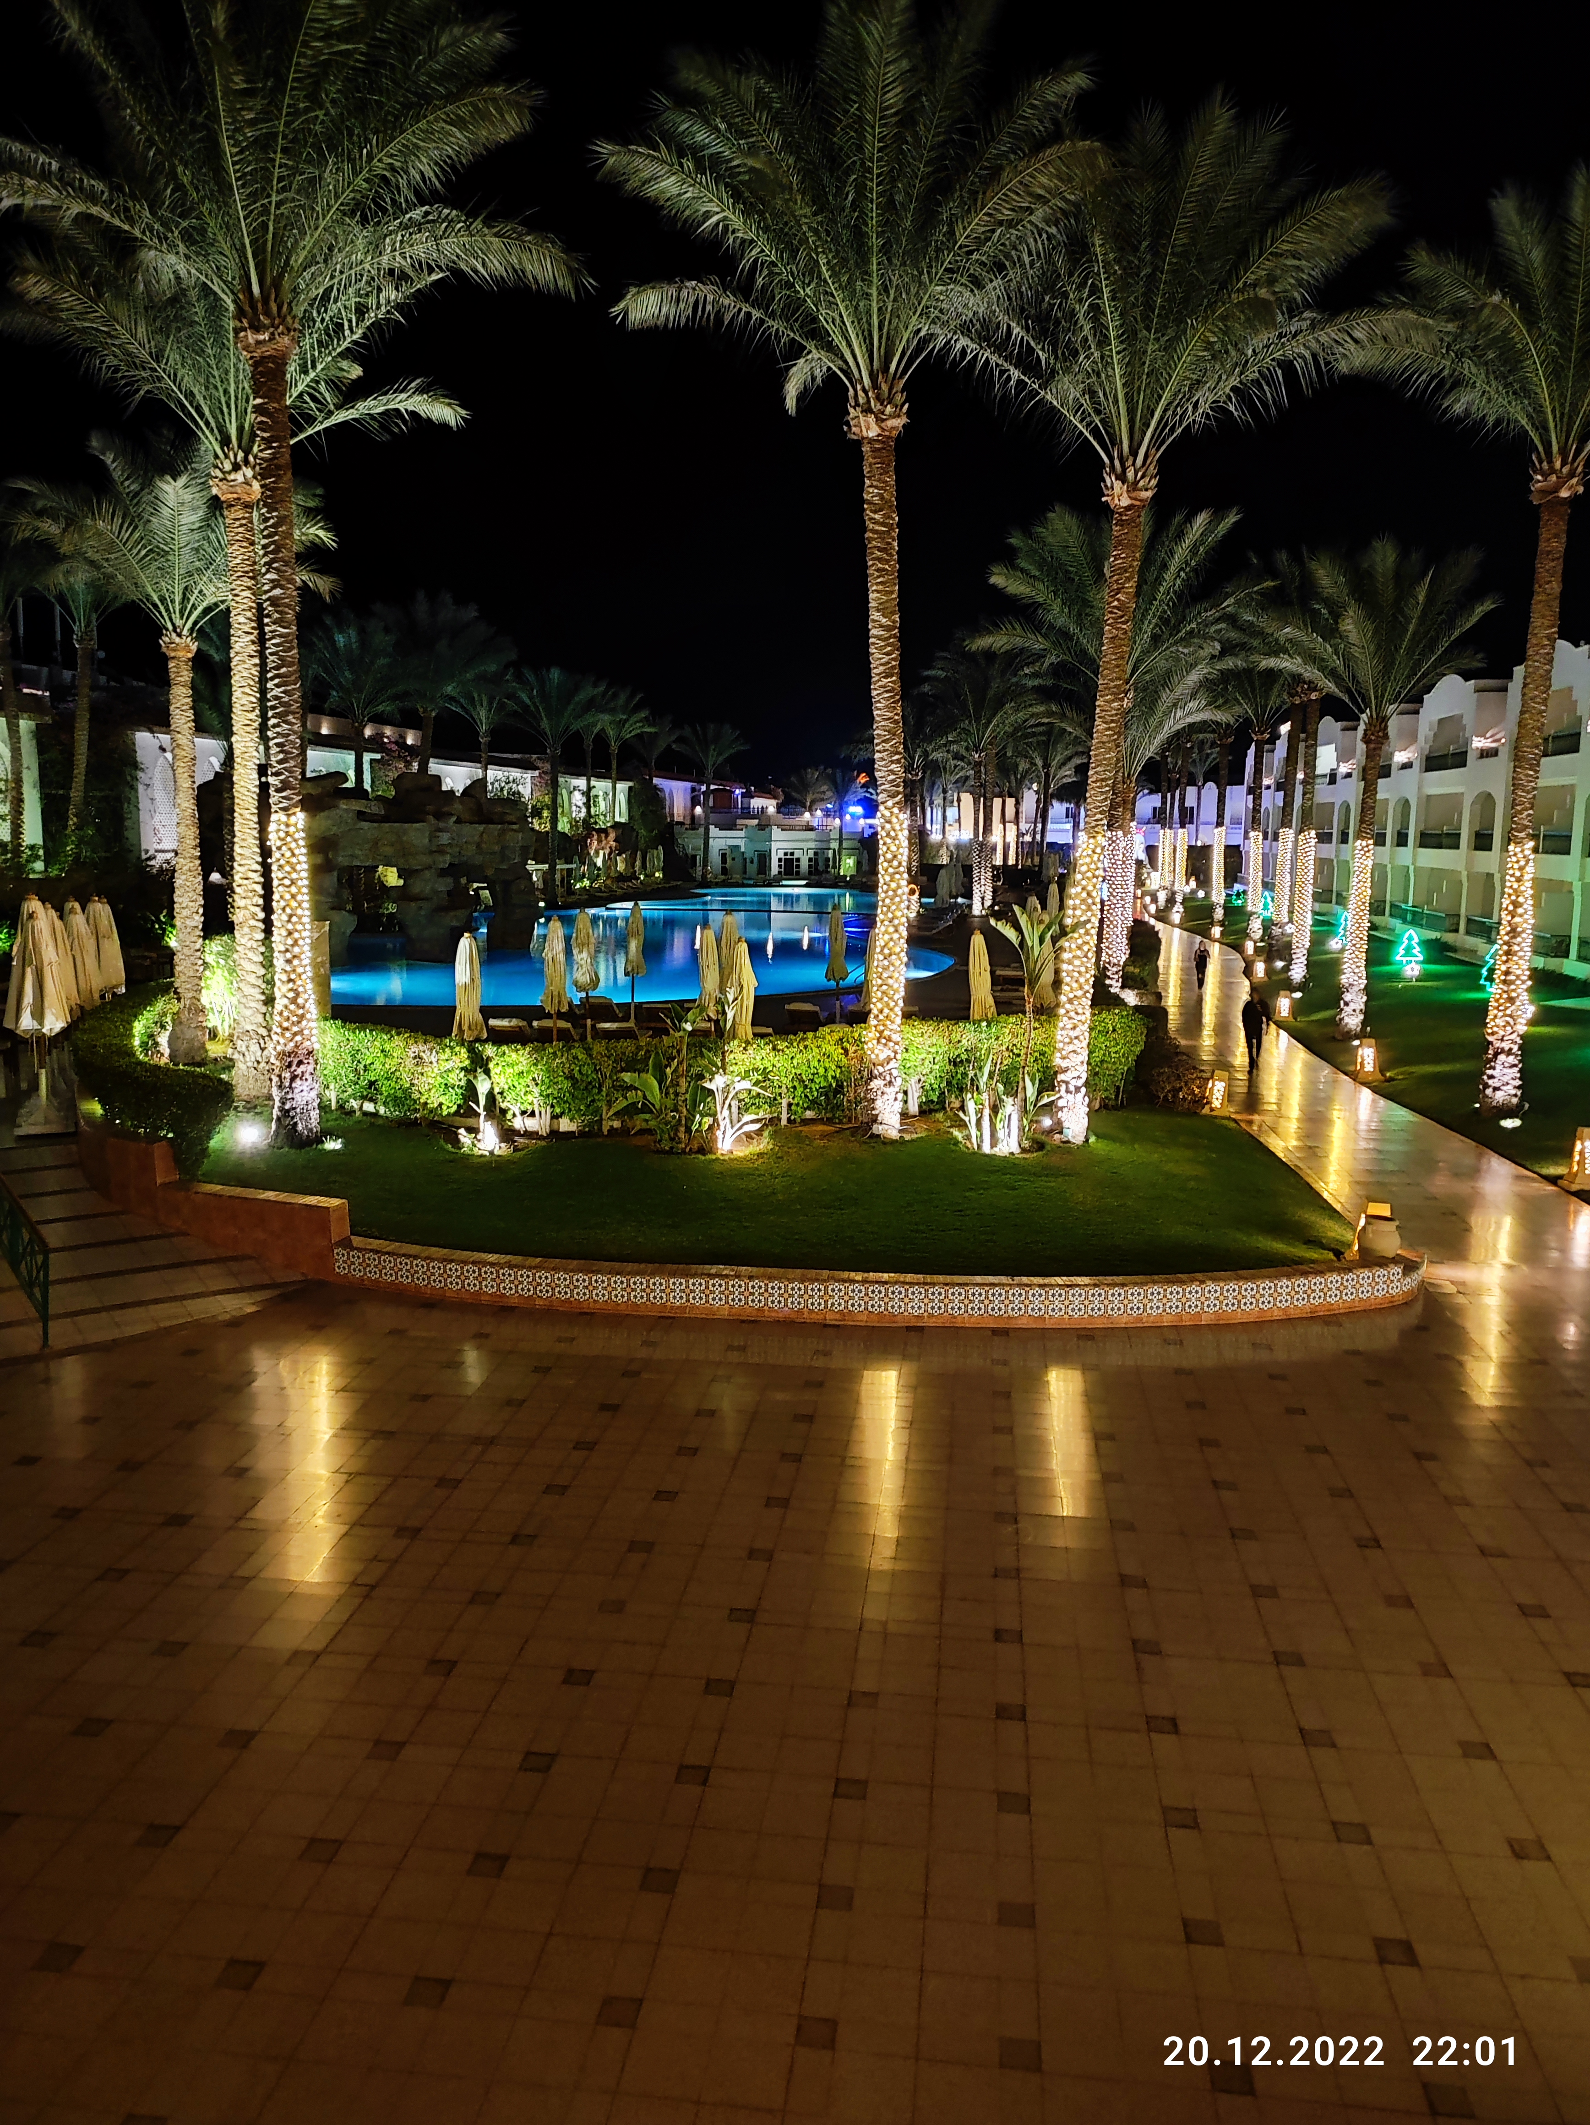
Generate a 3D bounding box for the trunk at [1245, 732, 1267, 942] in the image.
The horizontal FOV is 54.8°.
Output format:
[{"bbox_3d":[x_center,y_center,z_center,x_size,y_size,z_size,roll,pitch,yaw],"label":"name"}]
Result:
[{"bbox_3d":[21.419,-10.431,70.994,0.580,9.598,0.580,3,9,16],"label":"trunk"}]

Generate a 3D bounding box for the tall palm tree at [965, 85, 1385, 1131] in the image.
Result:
[{"bbox_3d":[5.025,-5.799,21.312,5.762,14.030,5.762,1,9,0],"label":"tall palm tree"}]

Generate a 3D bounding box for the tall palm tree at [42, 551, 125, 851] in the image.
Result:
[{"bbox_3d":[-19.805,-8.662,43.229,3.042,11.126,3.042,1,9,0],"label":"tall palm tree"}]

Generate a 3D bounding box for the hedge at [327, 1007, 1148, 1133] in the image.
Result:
[{"bbox_3d":[-0.751,0.056,23.877,13.200,1.450,2.800,0,9,-5],"label":"hedge"}]

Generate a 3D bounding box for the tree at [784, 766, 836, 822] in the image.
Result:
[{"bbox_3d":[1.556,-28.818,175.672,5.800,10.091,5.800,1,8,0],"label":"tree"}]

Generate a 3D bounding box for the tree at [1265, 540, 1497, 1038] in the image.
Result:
[{"bbox_3d":[13.320,-6.261,35.821,5.582,11.418,5.582,1,9,0],"label":"tree"}]

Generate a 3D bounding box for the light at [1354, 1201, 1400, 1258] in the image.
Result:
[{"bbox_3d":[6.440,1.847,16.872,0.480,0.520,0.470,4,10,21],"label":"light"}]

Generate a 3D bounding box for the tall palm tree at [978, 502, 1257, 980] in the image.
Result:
[{"bbox_3d":[8.977,-8.798,43.430,7.794,13.554,7.794,1,9,0],"label":"tall palm tree"}]

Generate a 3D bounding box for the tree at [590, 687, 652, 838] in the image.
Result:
[{"bbox_3d":[-11.879,-17.980,102.491,4.800,13.960,4.800,1,8,0],"label":"tree"}]

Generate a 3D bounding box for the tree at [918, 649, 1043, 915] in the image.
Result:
[{"bbox_3d":[8.895,-13.349,73.810,5.900,12.642,5.900,2,9,7],"label":"tree"}]

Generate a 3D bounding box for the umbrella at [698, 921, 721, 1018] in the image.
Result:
[{"bbox_3d":[-1.432,-1.091,25.650,0.450,2.450,0.450,0,9,-3],"label":"umbrella"}]

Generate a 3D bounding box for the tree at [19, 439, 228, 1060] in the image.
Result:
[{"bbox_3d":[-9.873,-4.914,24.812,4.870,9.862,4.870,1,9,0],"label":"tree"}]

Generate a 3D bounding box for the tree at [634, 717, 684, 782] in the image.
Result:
[{"bbox_3d":[-11.707,-21.660,128.230,4.900,13.720,4.900,1,8,0],"label":"tree"}]

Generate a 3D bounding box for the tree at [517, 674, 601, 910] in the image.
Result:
[{"bbox_3d":[-13.782,-15.796,88.665,5.500,13.642,5.500,1,8,0],"label":"tree"}]

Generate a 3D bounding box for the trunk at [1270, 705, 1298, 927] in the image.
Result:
[{"bbox_3d":[19.278,-8.887,60.325,0.580,9.749,0.580,3,9,17],"label":"trunk"}]

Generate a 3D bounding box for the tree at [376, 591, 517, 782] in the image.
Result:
[{"bbox_3d":[-13.406,-11.521,58.959,5.200,12.586,5.200,-1,9,-13],"label":"tree"}]

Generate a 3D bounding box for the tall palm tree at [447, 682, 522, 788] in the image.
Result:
[{"bbox_3d":[-17.323,-15.074,85.743,4.237,11.972,4.237,1,9,0],"label":"tall palm tree"}]

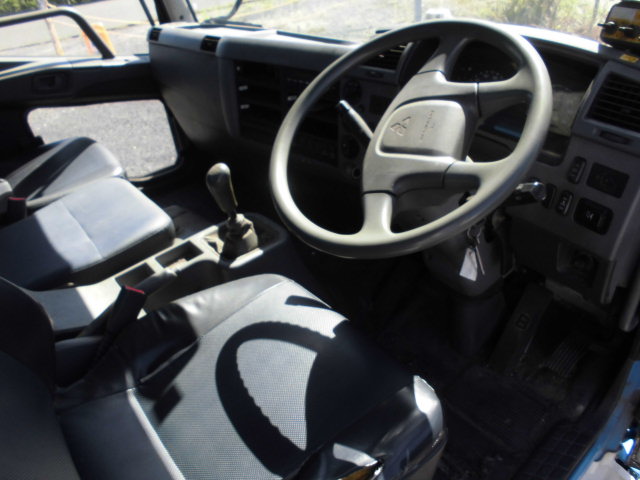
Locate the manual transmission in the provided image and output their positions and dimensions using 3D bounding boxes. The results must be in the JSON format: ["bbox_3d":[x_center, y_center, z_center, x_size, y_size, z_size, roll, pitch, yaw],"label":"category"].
[{"bbox_3d":[-0.188,-0.068,1.008,0.085,0.215,0.085,-30,39,-27],"label":"manual transmission"}]

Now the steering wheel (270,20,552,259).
[{"bbox_3d":[0.122,-0.152,0.732,0.426,0.100,0.426,-51,49,-5],"label":"steering wheel"}]

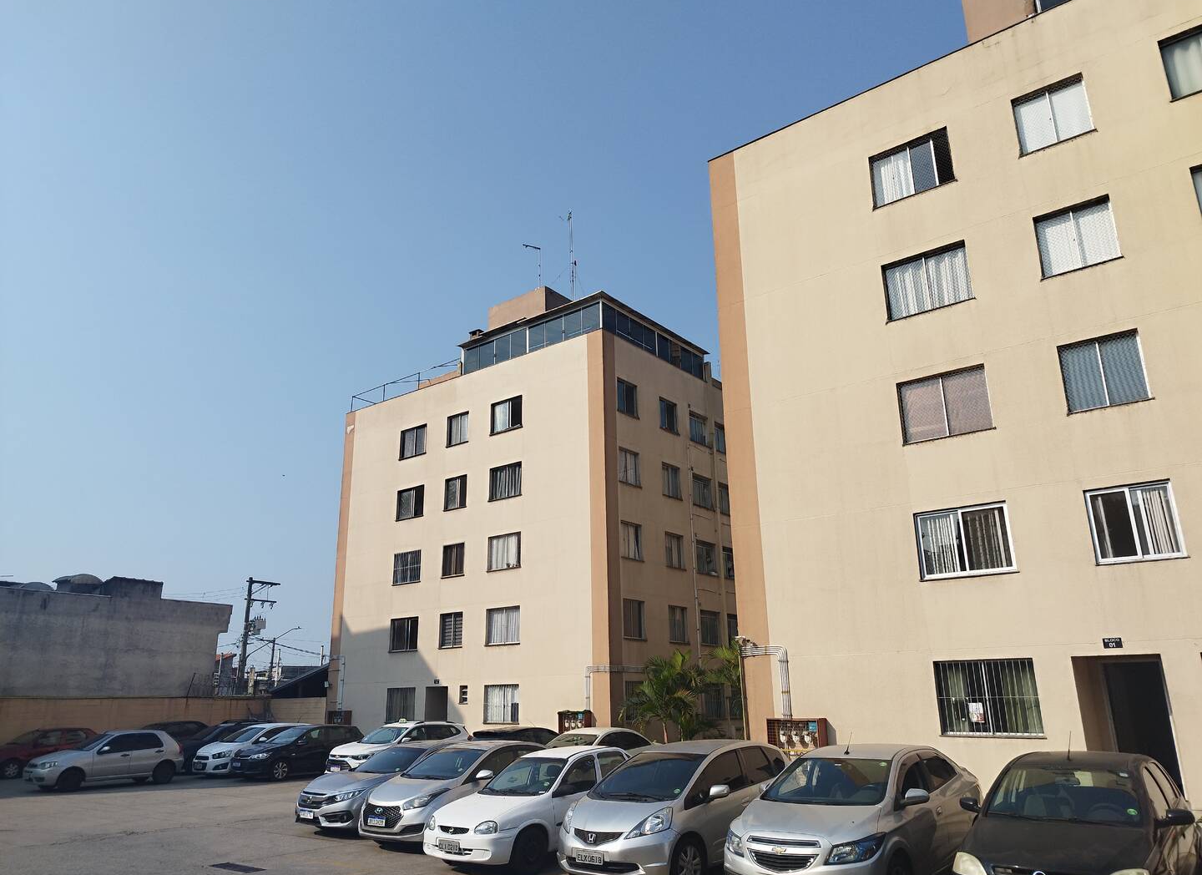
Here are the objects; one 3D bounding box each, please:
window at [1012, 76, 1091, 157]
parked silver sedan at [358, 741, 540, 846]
[{"bbox_3d":[8.375,-5.948,16.116,1.201,1.204,0.120,-14,-21,36],"label":"window"},{"bbox_3d":[-1.928,5.662,13.958,1.690,1.470,4.100,-14,-22,35],"label":"parked silver sedan"}]

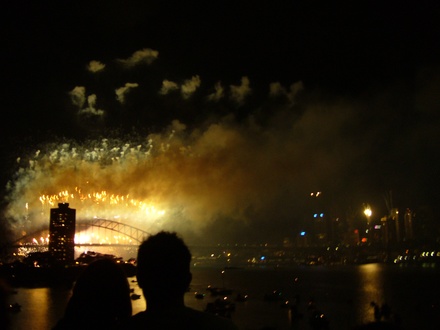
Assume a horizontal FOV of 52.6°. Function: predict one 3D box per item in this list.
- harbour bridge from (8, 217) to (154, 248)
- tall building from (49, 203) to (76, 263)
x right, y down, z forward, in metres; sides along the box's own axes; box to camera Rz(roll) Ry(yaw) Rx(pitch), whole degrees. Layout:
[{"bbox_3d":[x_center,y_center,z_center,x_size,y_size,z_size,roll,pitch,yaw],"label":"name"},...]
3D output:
[{"bbox_3d":[-399.789,220.308,1265.866,515.000,134.000,49.000,2,-12,-17],"label":"harbour bridge"},{"bbox_3d":[-223.310,95.887,632.000,28.000,83.000,21.000,-4,-12,16],"label":"tall building"}]

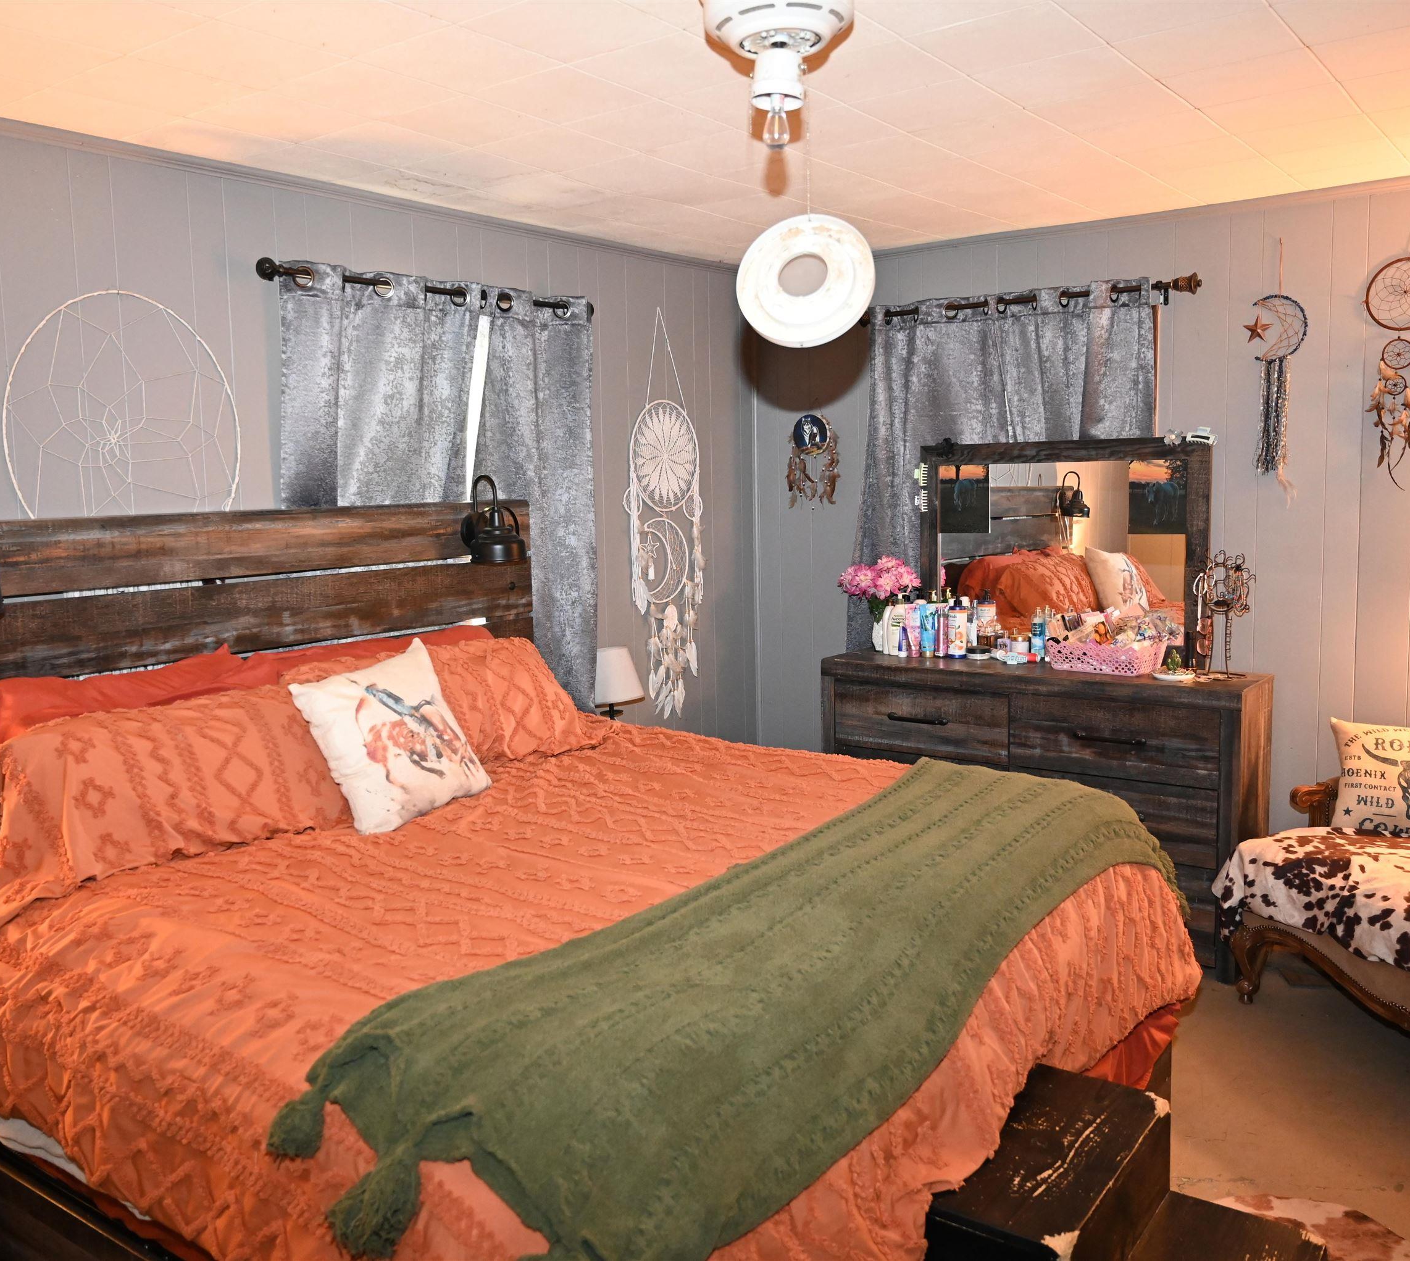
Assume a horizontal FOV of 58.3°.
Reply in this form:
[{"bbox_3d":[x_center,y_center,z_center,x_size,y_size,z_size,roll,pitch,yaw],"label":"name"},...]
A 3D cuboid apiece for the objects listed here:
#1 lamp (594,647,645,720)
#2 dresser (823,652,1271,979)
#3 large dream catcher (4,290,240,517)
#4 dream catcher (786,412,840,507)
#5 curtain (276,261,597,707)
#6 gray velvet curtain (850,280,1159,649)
[{"bbox_3d":[-0.321,0.286,4.415,0.226,0.441,0.226,4,8,37],"label":"lamp"},{"bbox_3d":[1.149,0.586,4.433,1.479,0.920,0.414,4,8,37],"label":"dresser"},{"bbox_3d":[-1.417,-0.503,3.116,0.025,0.642,0.607,4,8,37],"label":"large dream catcher"},{"bbox_3d":[0.426,-0.684,5.070,0.253,0.381,0.040,4,8,37],"label":"dream catcher"},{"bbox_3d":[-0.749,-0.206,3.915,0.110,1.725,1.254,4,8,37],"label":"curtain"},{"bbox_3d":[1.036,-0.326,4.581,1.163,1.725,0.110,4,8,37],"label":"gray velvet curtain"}]

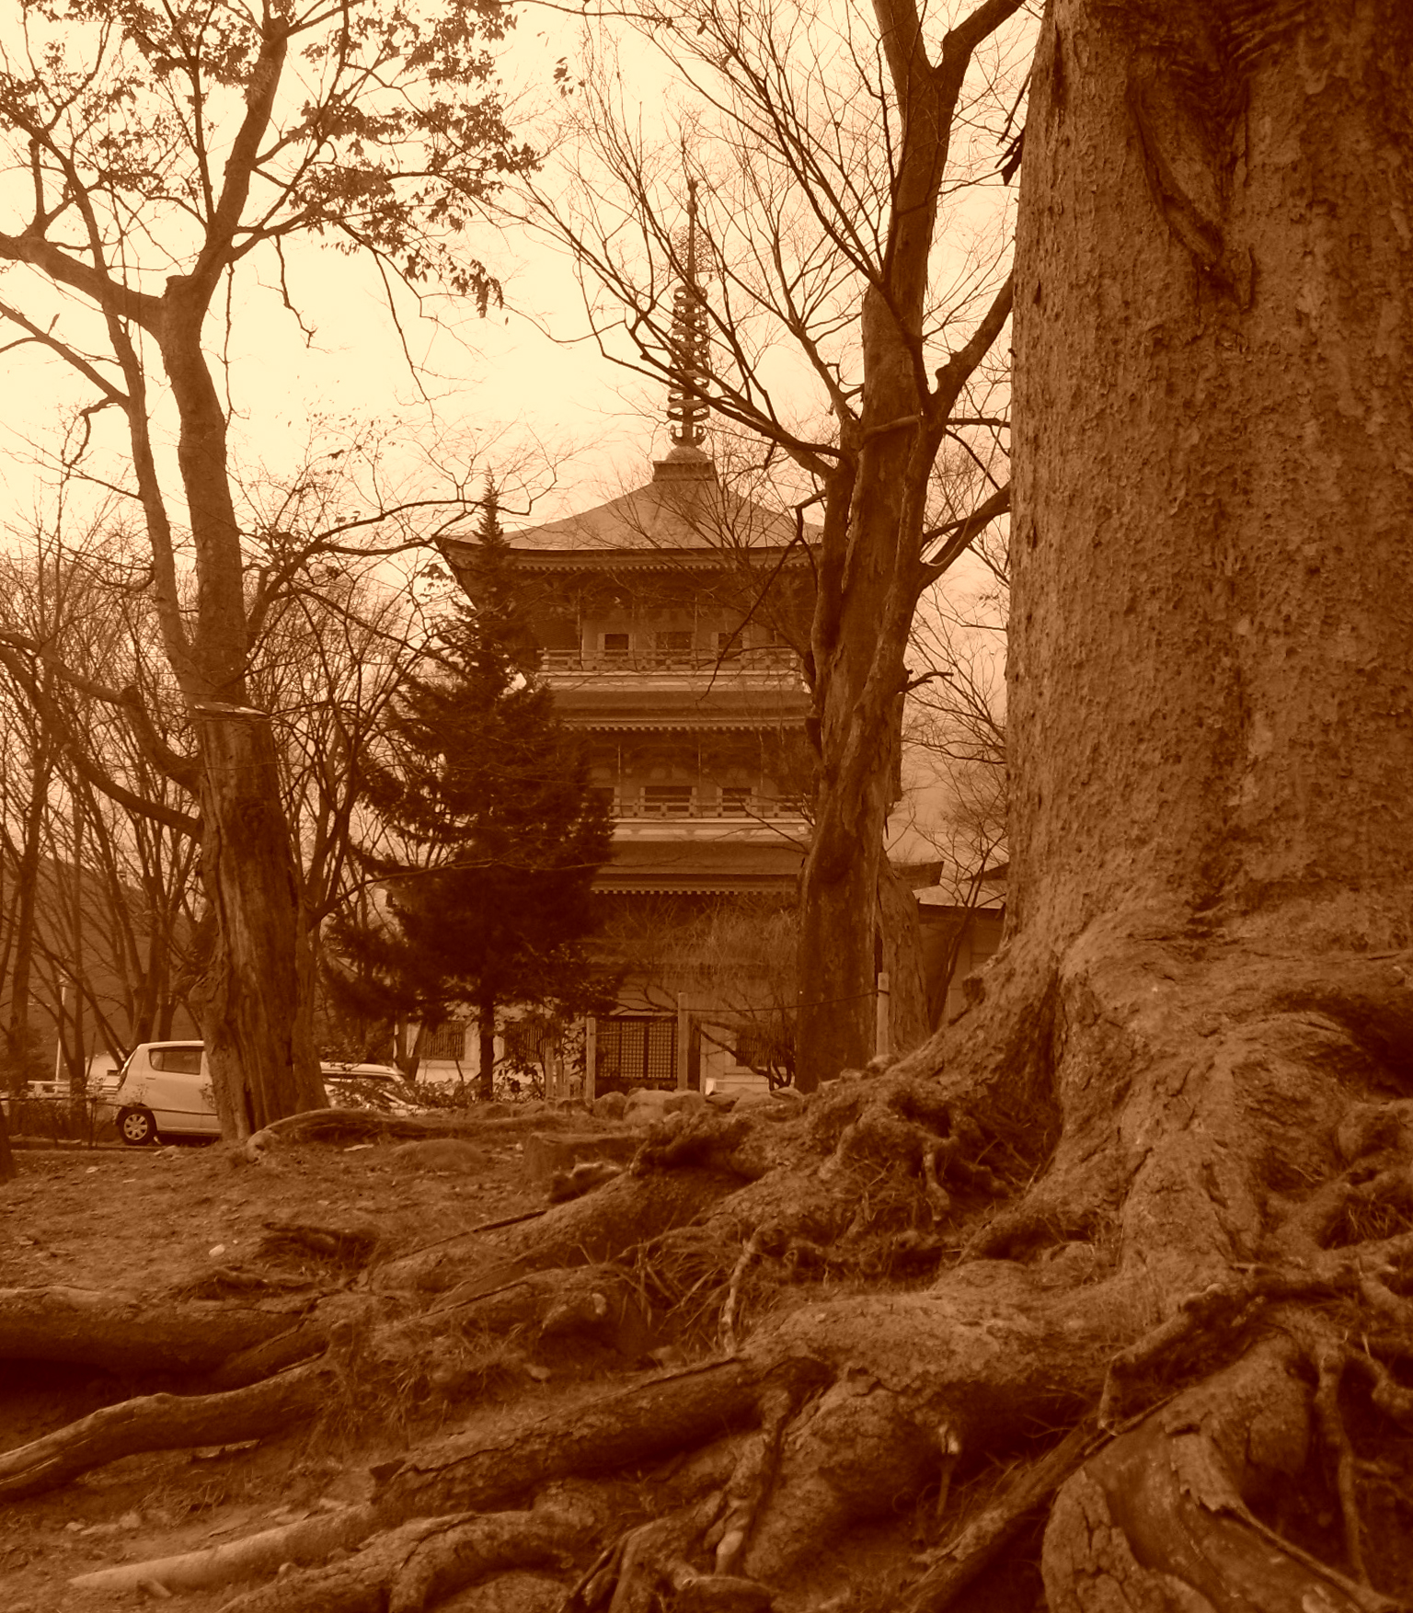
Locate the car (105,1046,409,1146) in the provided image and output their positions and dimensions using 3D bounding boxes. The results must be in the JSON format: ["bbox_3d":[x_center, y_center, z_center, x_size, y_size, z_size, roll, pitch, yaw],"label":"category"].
[{"bbox_3d":[-6.521,4.074,27.600,3.600,1.480,1.500,-1,-8,15],"label":"car"}]

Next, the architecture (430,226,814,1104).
[{"bbox_3d":[-1.095,-6.128,67.077,15.500,31.820,15.500,0,-8,5],"label":"architecture"}]

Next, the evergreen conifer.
[{"bbox_3d":[-4.971,-0.393,43.905,5.900,13.860,5.900,1,-7,0],"label":"evergreen conifer"}]

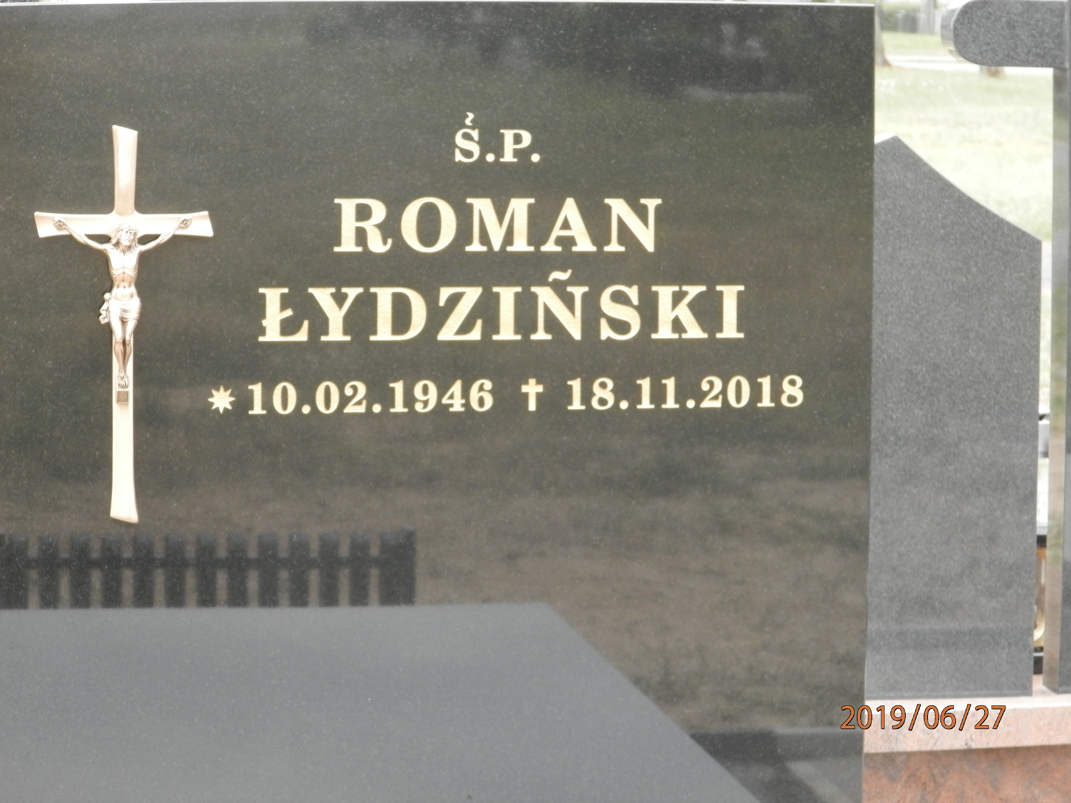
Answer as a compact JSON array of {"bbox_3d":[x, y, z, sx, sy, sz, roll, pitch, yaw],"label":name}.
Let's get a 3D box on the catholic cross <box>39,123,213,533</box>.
[{"bbox_3d":[-0.417,-0.078,4.135,0.182,0.405,0.036,-1,6,-9],"label":"catholic cross"}]

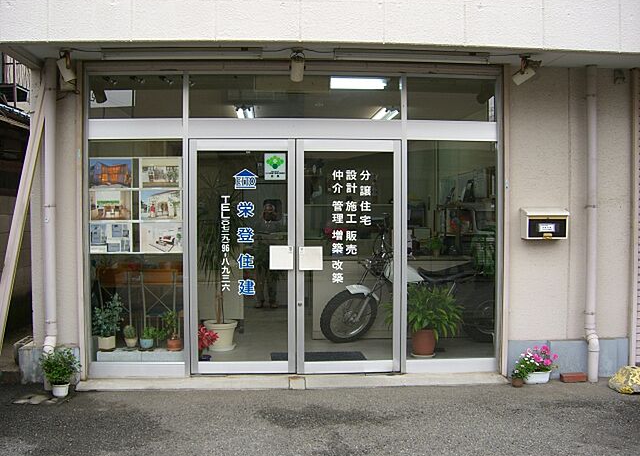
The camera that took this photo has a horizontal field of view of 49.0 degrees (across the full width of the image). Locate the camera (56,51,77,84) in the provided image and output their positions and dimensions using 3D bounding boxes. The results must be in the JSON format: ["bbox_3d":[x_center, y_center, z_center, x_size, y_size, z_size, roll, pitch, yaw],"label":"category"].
[{"bbox_3d":[-1.964,-1.242,5.453,0.130,0.240,0.140,1,2,41],"label":"camera"}]

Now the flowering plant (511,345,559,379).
[{"bbox_3d":[1.817,1.136,5.943,0.380,0.290,0.270,0,1,-4],"label":"flowering plant"}]

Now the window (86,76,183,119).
[{"bbox_3d":[-1.525,-1.089,5.822,0.771,0.363,0.040,0,2,-4],"label":"window"}]

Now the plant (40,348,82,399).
[{"bbox_3d":[-2.031,1.135,5.500,0.313,0.380,0.300,0,2,-4],"label":"plant"}]

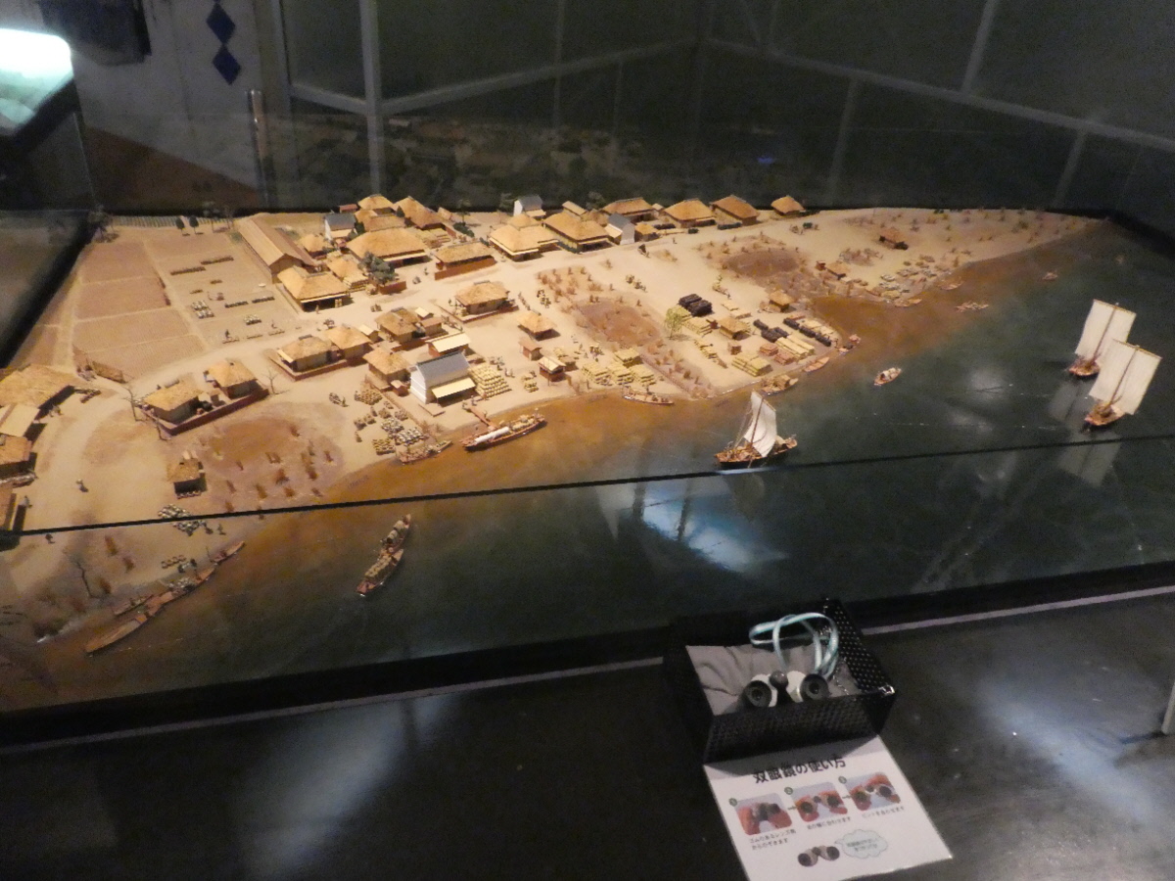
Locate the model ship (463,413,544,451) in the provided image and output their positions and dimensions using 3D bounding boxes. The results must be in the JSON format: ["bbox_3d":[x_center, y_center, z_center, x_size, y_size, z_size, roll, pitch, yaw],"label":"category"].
[{"bbox_3d":[-0.143,-0.019,1.392,0.149,0.029,0.035,-15,38,-26],"label":"model ship"}]

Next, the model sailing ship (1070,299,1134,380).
[{"bbox_3d":[1.075,-0.211,1.712,0.150,0.145,0.084,-16,38,-27],"label":"model sailing ship"}]

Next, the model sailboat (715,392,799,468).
[{"bbox_3d":[0.287,-0.021,1.353,0.150,0.128,0.075,-6,35,-14],"label":"model sailboat"}]

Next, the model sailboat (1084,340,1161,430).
[{"bbox_3d":[1.101,-0.118,1.680,0.190,0.160,0.098,-16,37,-29],"label":"model sailboat"}]

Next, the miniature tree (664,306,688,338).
[{"bbox_3d":[0.184,-0.249,1.706,0.050,0.066,0.050,-4,34,-13],"label":"miniature tree"}]

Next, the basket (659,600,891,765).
[{"bbox_3d":[0.213,0.270,0.931,0.214,0.076,0.139,-4,34,-13],"label":"basket"}]

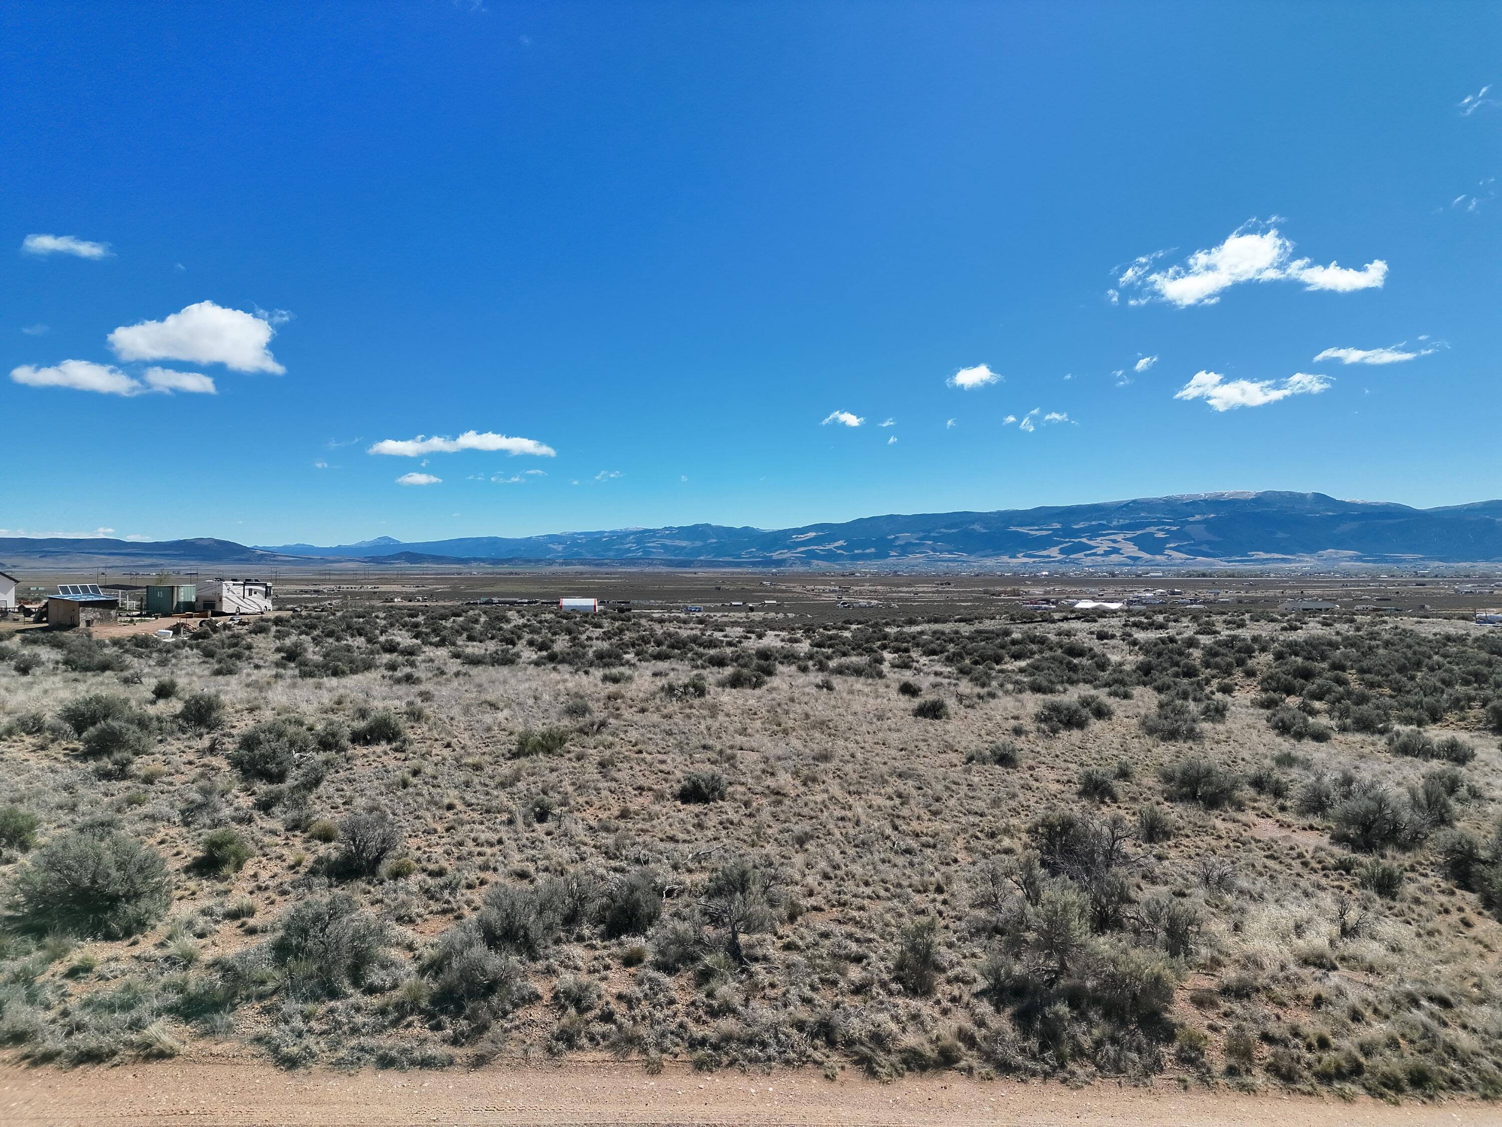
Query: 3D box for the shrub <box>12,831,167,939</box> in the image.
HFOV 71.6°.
[{"bbox_3d":[-8.694,4.148,13.730,1.764,1.205,1.623,0,0,-32],"label":"shrub"}]

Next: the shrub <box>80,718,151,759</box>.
[{"bbox_3d":[-15.271,4.161,25.029,1.692,0.886,1.354,0,0,0],"label":"shrub"}]

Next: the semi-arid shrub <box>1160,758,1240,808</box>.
[{"bbox_3d":[9.197,4.453,21.339,1.586,0.894,1.459,0,0,0],"label":"semi-arid shrub"}]

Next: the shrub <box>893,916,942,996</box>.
[{"bbox_3d":[1.759,4.132,11.035,0.522,0.773,0.496,0,0,0],"label":"shrub"}]

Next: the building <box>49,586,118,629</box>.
[{"bbox_3d":[-52.835,3.343,82.709,3.600,3.200,3.900,0,0,20],"label":"building"}]

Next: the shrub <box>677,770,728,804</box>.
[{"bbox_3d":[-0.980,4.457,20.958,1.038,0.587,0.955,0,0,-3],"label":"shrub"}]

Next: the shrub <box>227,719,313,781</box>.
[{"bbox_3d":[-10.995,4.219,23.888,1.880,1.362,1.729,0,0,0],"label":"shrub"}]

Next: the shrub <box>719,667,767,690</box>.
[{"bbox_3d":[-0.289,4.319,39.477,1.779,0.751,1.423,0,0,0],"label":"shrub"}]

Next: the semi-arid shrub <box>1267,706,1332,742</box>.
[{"bbox_3d":[14.739,4.284,28.010,1.536,0.931,1.152,0,0,28],"label":"semi-arid shrub"}]

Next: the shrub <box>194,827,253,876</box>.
[{"bbox_3d":[-7.793,4.235,15.403,0.885,0.621,0.841,0,0,0],"label":"shrub"}]

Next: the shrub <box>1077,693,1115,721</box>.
[{"bbox_3d":[10.578,4.369,31.932,1.127,0.761,1.037,0,0,18],"label":"shrub"}]

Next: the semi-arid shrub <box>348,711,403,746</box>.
[{"bbox_3d":[-9.619,4.207,26.804,1.450,0.817,1.160,0,0,0],"label":"semi-arid shrub"}]

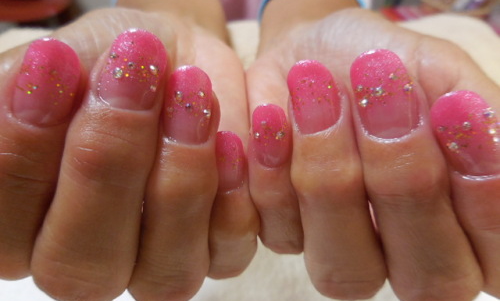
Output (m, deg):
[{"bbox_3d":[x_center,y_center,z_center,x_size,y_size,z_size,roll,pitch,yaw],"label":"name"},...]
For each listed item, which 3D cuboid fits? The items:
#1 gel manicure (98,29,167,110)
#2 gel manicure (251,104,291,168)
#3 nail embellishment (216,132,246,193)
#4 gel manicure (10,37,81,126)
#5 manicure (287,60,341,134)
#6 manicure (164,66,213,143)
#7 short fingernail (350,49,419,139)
[{"bbox_3d":[-0.023,-0.016,0.072,0.013,0.017,0.004,11,-18,-19],"label":"gel manicure"},{"bbox_3d":[0.005,-0.004,0.088,0.009,0.016,0.003,-4,-12,3],"label":"gel manicure"},{"bbox_3d":[-0.005,0.003,0.089,0.008,0.015,0.003,-3,-12,9],"label":"nail embellishment"},{"bbox_3d":[-0.041,-0.014,0.074,0.011,0.019,0.004,11,-20,-29],"label":"gel manicure"},{"bbox_3d":[0.014,-0.012,0.081,0.011,0.017,0.004,-12,-17,12],"label":"manicure"},{"bbox_3d":[-0.014,-0.010,0.083,0.011,0.018,0.004,3,-14,-1],"label":"manicure"},{"bbox_3d":[0.028,-0.012,0.075,0.013,0.019,0.004,-12,-18,21],"label":"short fingernail"}]

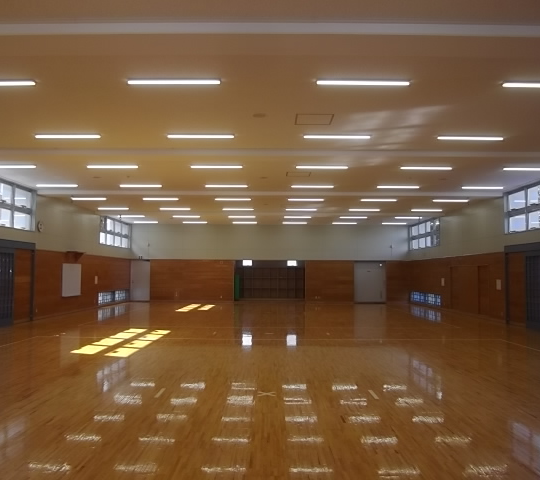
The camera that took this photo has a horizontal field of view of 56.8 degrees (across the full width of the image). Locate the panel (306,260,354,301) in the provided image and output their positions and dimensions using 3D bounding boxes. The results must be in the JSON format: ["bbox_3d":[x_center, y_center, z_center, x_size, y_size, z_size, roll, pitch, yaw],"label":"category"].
[{"bbox_3d":[3.070,2.150,25.680,2.539,2.177,0.050,0,-4,0],"label":"panel"}]

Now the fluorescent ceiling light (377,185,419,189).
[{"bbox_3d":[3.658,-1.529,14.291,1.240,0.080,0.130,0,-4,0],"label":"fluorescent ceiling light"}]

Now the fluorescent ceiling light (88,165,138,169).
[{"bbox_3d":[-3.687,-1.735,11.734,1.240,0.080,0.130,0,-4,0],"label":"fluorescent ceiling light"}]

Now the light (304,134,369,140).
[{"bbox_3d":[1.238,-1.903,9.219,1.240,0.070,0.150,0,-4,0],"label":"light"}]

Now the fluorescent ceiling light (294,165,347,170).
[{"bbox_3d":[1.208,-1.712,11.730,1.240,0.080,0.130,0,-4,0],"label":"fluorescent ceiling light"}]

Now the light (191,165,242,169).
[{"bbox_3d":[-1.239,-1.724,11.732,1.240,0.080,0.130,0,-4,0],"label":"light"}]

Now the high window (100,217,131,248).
[{"bbox_3d":[-7.135,-0.292,23.337,0.120,1.218,4.769,0,-4,0],"label":"high window"}]

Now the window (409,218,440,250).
[{"bbox_3d":[7.161,-0.201,23.350,0.120,1.213,4.713,0,-4,0],"label":"window"}]

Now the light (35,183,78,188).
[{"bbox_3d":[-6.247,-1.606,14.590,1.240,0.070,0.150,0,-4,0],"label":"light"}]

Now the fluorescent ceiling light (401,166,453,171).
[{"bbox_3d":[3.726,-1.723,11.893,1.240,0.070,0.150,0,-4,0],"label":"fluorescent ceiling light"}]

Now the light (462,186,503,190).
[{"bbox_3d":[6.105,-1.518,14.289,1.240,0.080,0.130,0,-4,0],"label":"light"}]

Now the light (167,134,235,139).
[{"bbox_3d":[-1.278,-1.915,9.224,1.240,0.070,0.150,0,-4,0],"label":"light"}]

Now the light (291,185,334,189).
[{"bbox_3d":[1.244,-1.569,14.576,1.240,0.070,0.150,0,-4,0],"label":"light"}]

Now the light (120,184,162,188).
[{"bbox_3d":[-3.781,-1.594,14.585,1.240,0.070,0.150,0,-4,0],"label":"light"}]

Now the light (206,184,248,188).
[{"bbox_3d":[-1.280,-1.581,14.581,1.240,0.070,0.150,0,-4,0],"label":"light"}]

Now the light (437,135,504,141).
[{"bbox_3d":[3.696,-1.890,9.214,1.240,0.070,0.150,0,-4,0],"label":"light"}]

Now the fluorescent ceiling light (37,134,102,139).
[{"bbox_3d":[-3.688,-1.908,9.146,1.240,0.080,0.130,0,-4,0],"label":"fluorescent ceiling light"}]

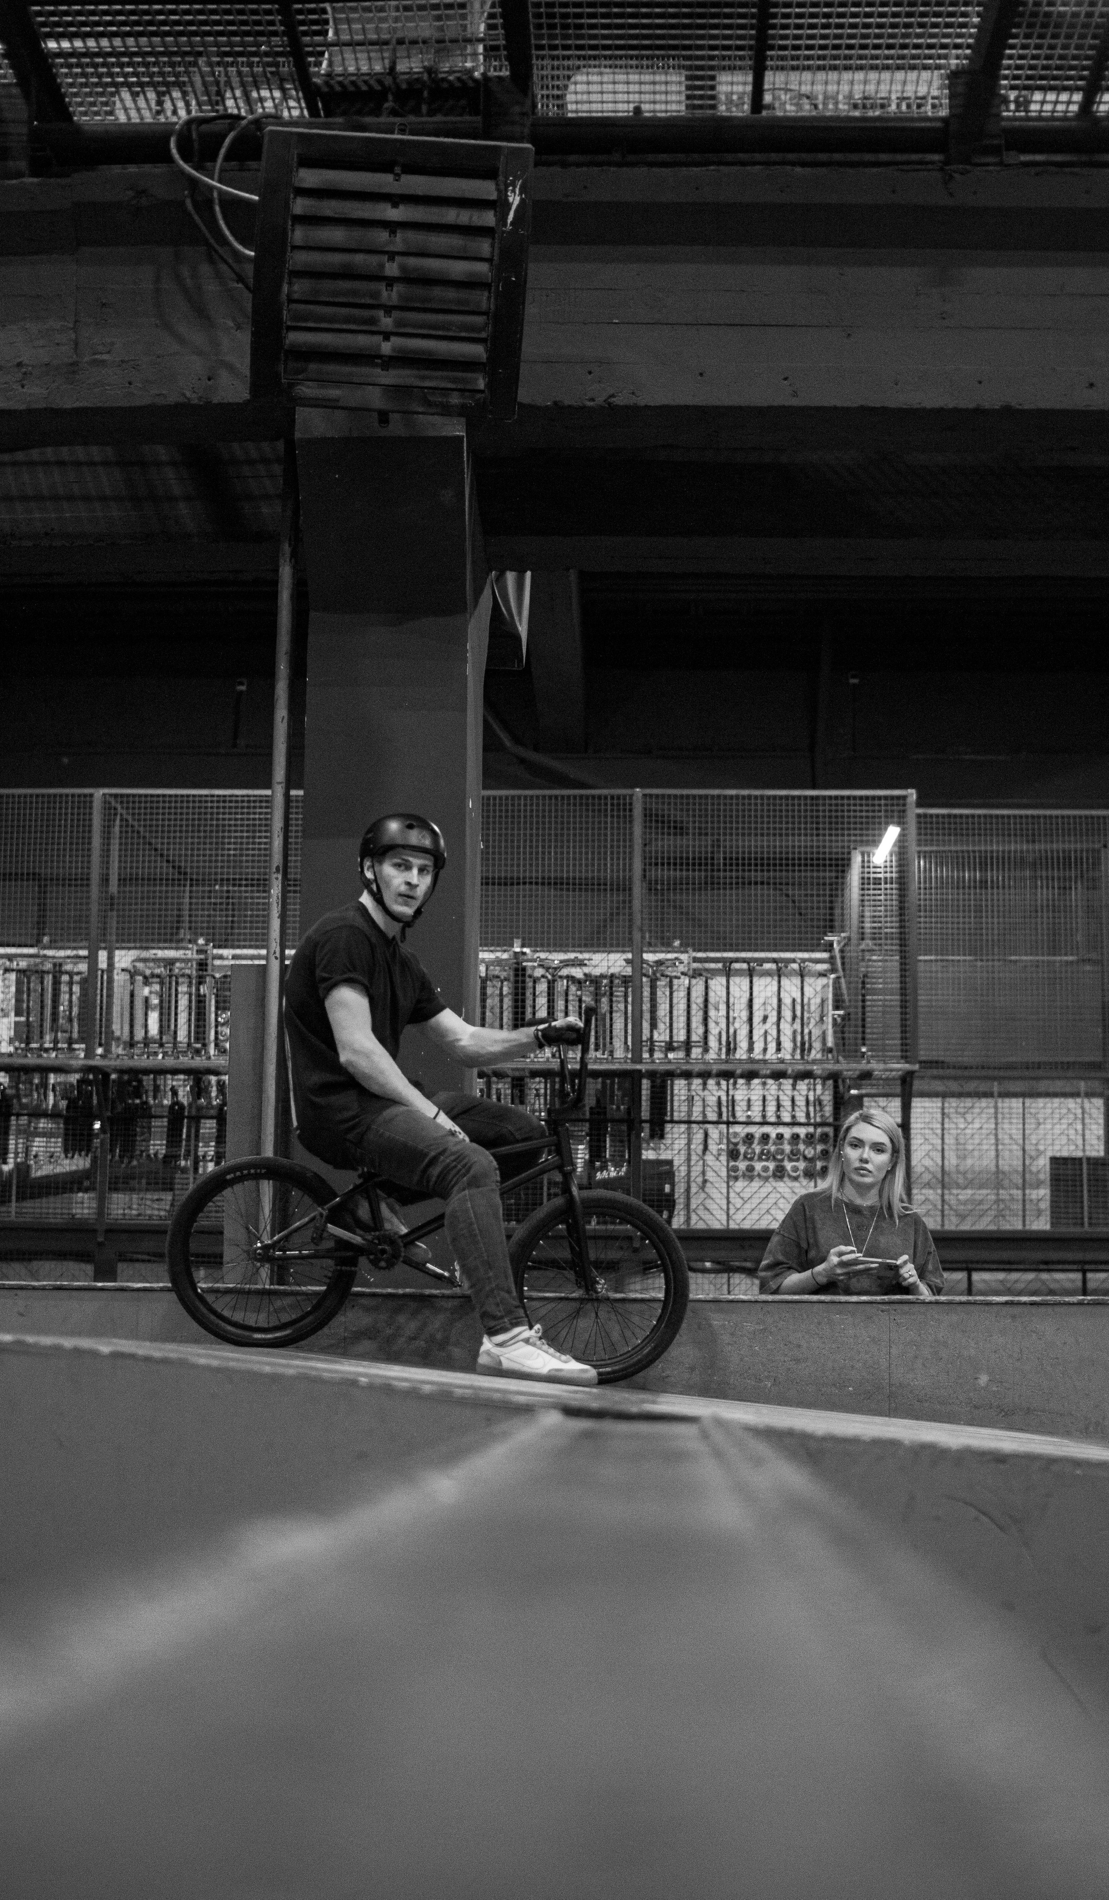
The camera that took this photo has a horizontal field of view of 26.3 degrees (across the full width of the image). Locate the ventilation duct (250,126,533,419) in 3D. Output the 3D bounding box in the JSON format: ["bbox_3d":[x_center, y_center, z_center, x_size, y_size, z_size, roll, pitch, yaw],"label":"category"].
[{"bbox_3d":[-0.507,-2.143,7.572,0.838,0.854,0.350,4,10,-1],"label":"ventilation duct"}]

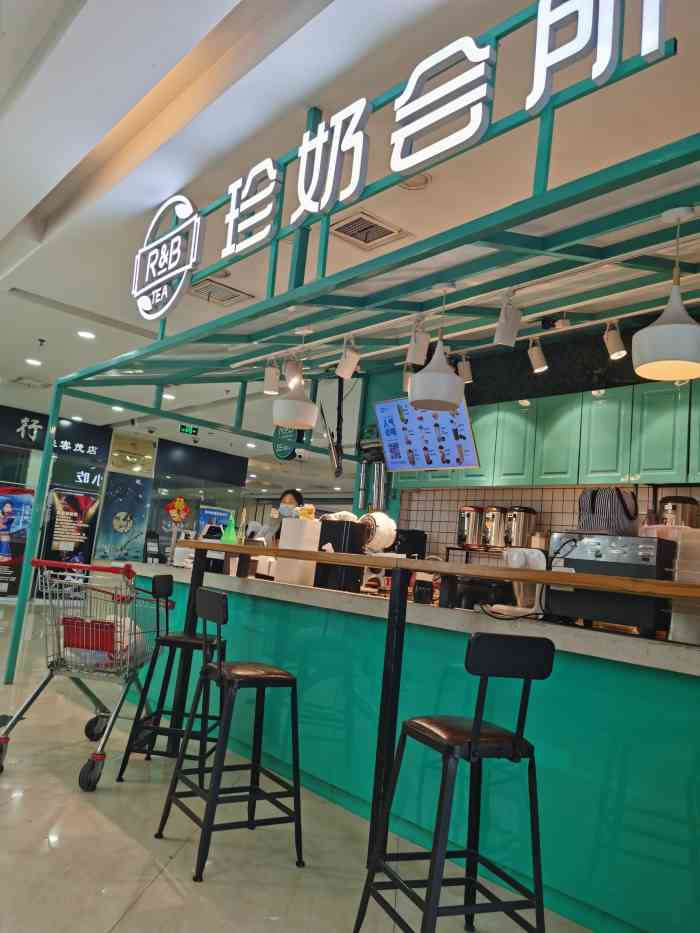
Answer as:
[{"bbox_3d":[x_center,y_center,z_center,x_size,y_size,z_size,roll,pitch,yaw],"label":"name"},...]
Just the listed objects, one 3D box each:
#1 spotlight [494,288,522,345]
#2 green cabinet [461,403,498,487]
[{"bbox_3d":[0.754,-0.713,3.482,0.110,0.235,0.150,6,-8,1],"label":"spotlight"},{"bbox_3d":[1.227,-0.154,6.385,0.340,0.723,0.407,12,-10,-39],"label":"green cabinet"}]

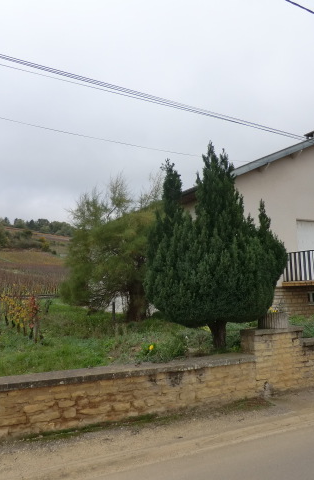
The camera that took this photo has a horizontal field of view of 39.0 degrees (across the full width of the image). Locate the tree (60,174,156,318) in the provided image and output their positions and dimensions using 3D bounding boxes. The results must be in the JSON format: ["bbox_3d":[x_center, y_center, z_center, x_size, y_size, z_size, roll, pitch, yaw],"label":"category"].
[{"bbox_3d":[-1.418,0.248,15.412,3.700,5.054,3.500,-1,-6,0],"label":"tree"}]

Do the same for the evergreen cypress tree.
[{"bbox_3d":[1.025,0.043,7.995,2.400,3.712,2.300,-1,-6,0],"label":"evergreen cypress tree"}]

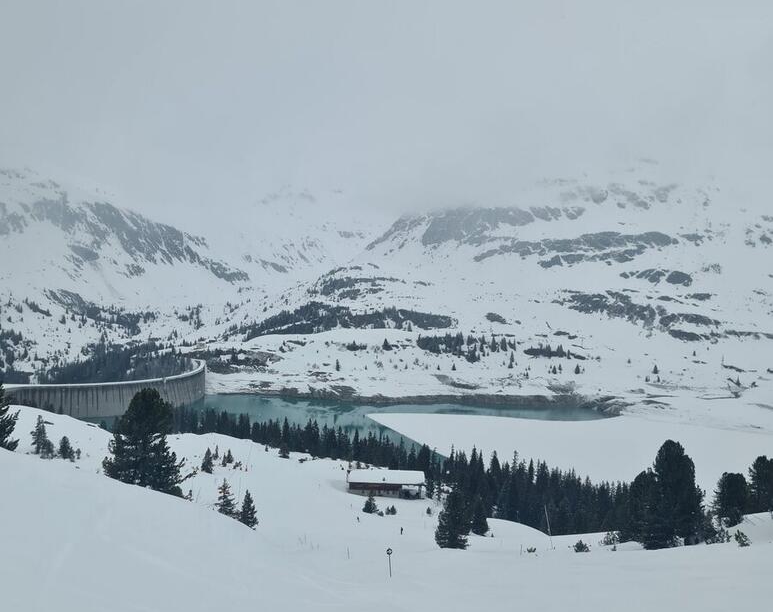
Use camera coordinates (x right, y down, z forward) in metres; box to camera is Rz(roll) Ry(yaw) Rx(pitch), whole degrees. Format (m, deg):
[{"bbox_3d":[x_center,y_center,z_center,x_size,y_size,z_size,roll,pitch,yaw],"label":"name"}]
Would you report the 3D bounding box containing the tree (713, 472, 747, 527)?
[{"bbox_3d":[48.548,27.308,105.000,5.080,7.820,5.080,0,2,0],"label":"tree"}]

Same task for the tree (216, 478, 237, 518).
[{"bbox_3d":[-17.634,21.215,82.004,2.200,4.580,2.200,0,2,0],"label":"tree"}]

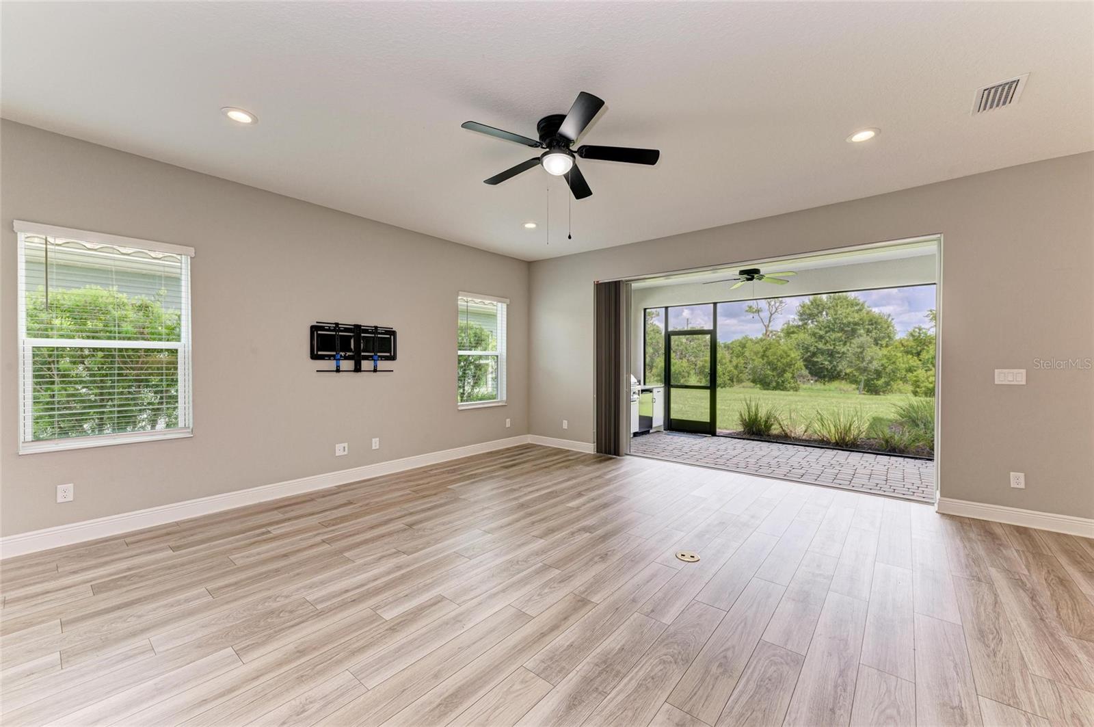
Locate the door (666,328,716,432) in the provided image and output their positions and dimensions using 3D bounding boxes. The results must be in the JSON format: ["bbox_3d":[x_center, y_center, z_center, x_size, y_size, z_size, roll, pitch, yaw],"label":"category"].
[{"bbox_3d":[2.826,0.361,8.368,0.942,2.020,0.050,0,0,40],"label":"door"}]

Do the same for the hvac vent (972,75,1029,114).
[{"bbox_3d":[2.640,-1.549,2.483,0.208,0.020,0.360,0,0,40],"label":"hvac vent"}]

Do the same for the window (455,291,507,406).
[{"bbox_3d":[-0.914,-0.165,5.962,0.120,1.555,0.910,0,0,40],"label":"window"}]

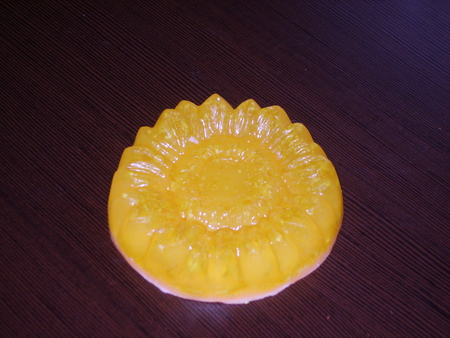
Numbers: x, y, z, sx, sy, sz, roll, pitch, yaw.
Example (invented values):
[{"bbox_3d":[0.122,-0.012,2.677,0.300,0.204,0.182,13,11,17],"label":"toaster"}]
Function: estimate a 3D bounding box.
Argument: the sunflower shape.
[{"bbox_3d":[0.000,0.007,0.494,0.085,0.024,0.085,0,48,0],"label":"sunflower shape"}]

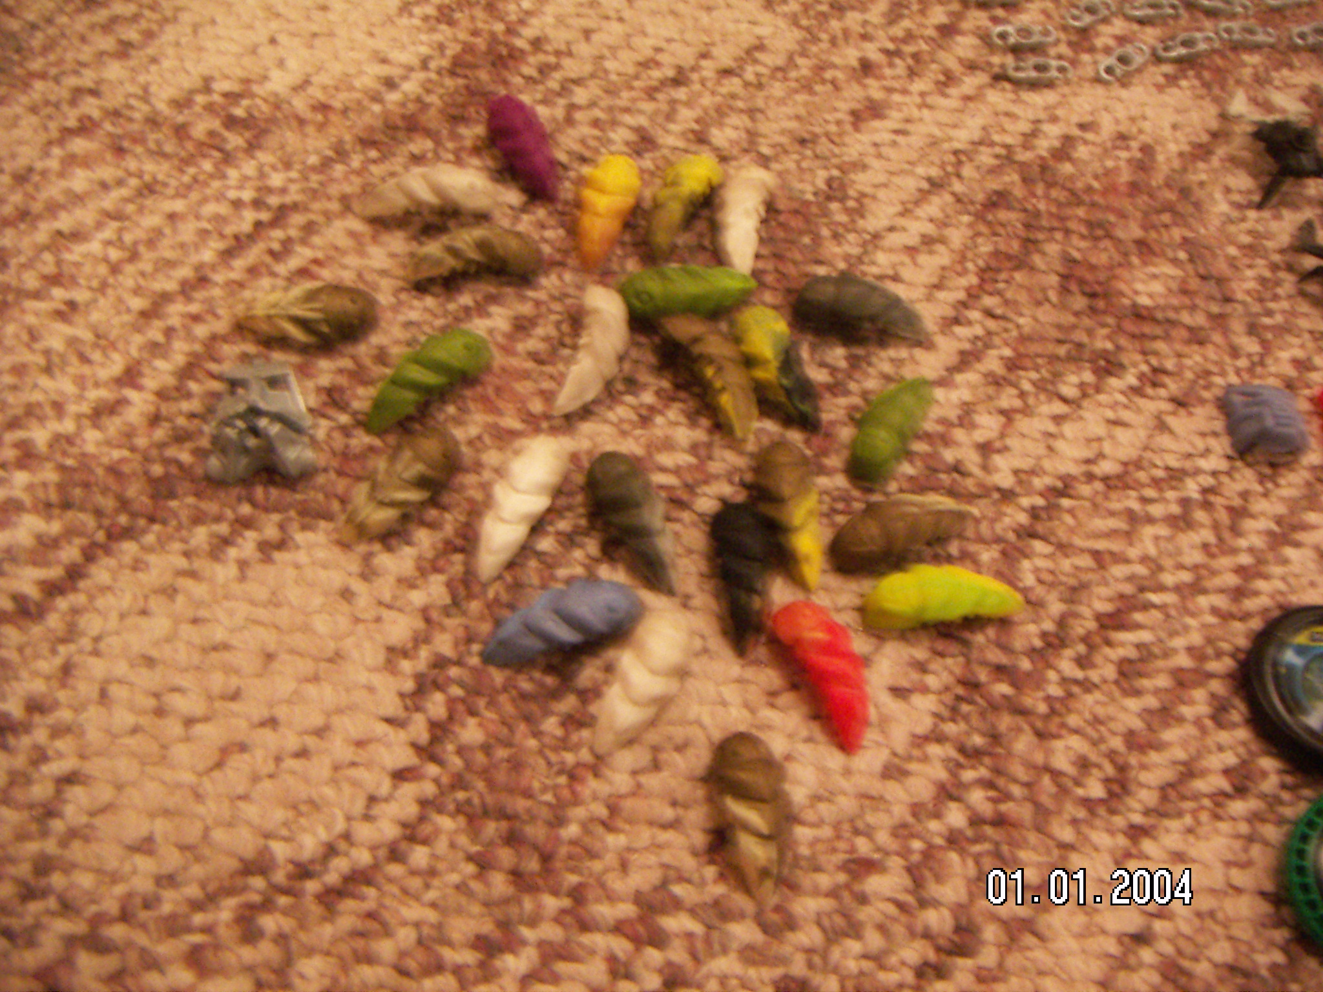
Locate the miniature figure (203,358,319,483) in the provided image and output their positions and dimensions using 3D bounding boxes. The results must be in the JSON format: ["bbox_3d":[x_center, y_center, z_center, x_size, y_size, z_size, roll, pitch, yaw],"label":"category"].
[{"bbox_3d":[-0.120,-0.022,0.412,0.030,0.015,0.037,-6,64,-7],"label":"miniature figure"}]

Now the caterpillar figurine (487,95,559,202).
[{"bbox_3d":[-0.046,-0.117,0.464,0.018,0.016,0.048,-21,67,-14],"label":"caterpillar figurine"}]

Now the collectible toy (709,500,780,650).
[{"bbox_3d":[0.023,0.022,0.400,0.017,0.015,0.045,1,60,0],"label":"collectible toy"}]

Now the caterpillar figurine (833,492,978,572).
[{"bbox_3d":[0.078,0.012,0.442,0.052,0.015,0.017,-21,60,-12],"label":"caterpillar figurine"}]

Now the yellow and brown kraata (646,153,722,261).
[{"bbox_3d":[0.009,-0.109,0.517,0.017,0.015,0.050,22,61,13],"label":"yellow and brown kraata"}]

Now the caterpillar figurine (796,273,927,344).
[{"bbox_3d":[0.071,-0.067,0.491,0.050,0.015,0.017,13,59,8],"label":"caterpillar figurine"}]

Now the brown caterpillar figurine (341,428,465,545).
[{"bbox_3d":[-0.077,-0.003,0.404,0.019,0.016,0.046,34,66,13],"label":"brown caterpillar figurine"}]

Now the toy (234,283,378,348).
[{"bbox_3d":[-0.115,-0.058,0.445,0.046,0.015,0.017,1,60,0],"label":"toy"}]

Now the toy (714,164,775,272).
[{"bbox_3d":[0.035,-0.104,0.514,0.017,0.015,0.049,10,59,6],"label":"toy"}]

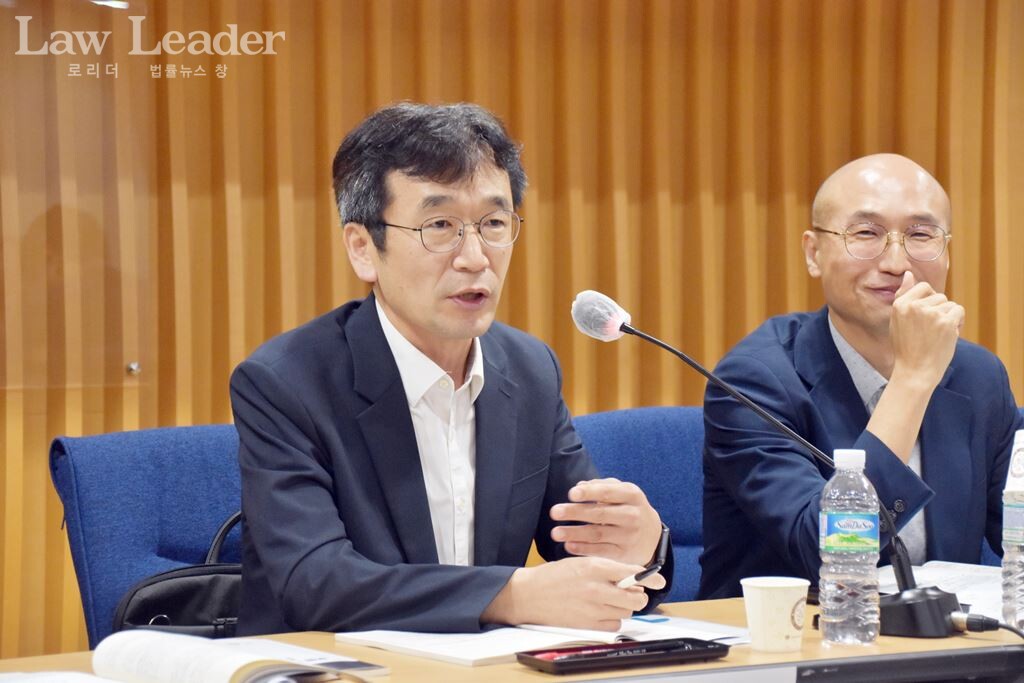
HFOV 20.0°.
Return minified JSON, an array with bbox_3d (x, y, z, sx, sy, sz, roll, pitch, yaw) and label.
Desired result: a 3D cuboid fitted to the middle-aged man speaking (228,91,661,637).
[{"bbox_3d":[-0.058,0.383,3.286,0.550,1.290,0.680,-2,4,-29],"label":"middle-aged man speaking"}]

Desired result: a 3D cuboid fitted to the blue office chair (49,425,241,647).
[{"bbox_3d":[-0.185,0.570,3.443,0.540,0.900,0.600,-2,4,-29],"label":"blue office chair"}]

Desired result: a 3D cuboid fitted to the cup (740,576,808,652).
[{"bbox_3d":[0.275,0.284,3.009,0.073,0.072,0.073,0,3,0],"label":"cup"}]

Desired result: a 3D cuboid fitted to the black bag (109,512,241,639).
[{"bbox_3d":[-0.274,0.383,3.521,0.400,0.345,0.120,-2,4,-29],"label":"black bag"}]

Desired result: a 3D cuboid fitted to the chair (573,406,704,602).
[{"bbox_3d":[0.410,0.552,3.772,0.540,0.900,0.600,-2,4,-29],"label":"chair"}]

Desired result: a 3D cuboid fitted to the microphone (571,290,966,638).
[{"bbox_3d":[0.275,0.129,3.167,0.425,0.365,0.120,1,3,13],"label":"microphone"}]

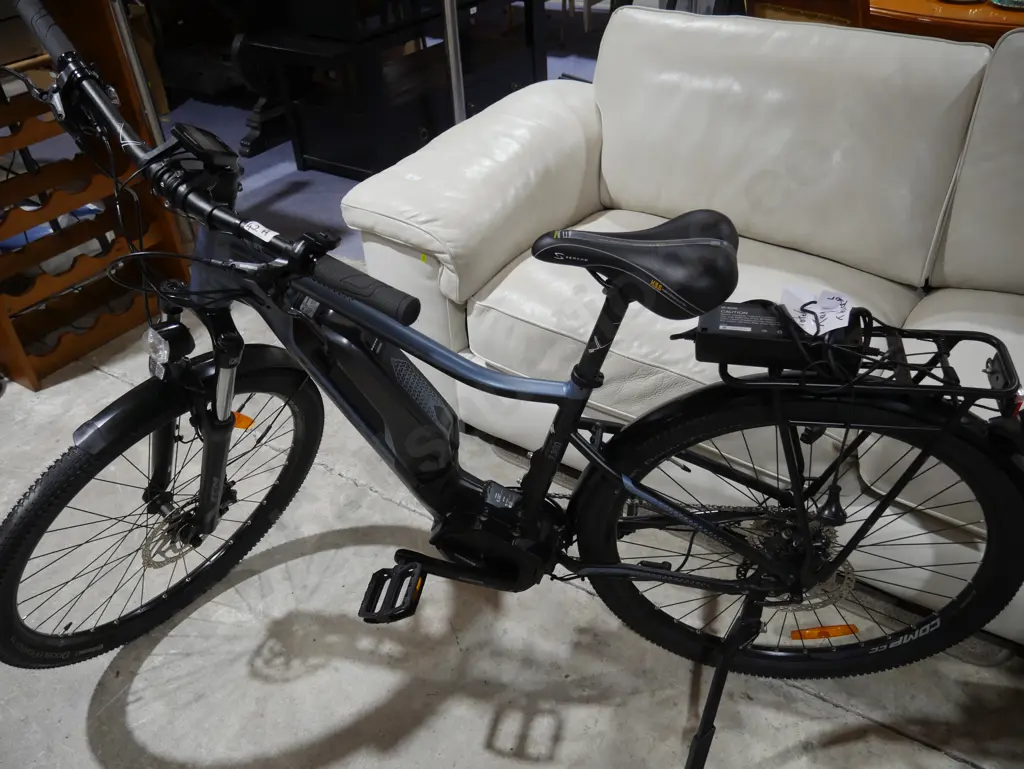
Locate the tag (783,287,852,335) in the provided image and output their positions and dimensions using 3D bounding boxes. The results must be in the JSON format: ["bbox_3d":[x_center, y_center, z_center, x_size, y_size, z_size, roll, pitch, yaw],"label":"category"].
[{"bbox_3d":[0.412,-0.100,1.120,0.090,0.018,0.085,3,62,11],"label":"tag"}]

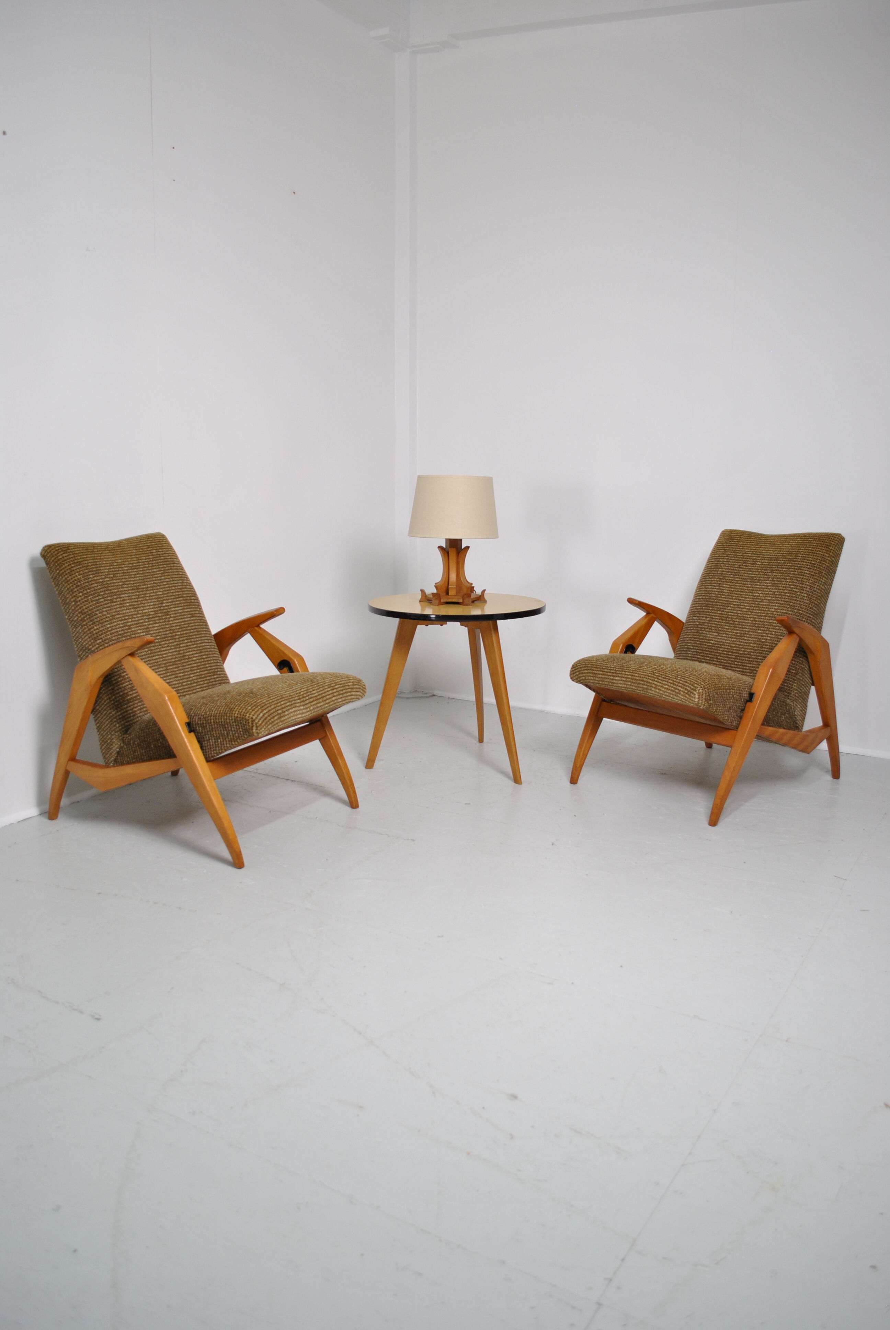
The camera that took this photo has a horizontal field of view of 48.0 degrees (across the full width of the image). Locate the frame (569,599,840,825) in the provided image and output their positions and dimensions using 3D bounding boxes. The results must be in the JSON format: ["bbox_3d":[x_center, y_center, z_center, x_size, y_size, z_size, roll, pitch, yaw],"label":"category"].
[{"bbox_3d":[0.899,0.098,3.373,0.775,0.612,0.597,-9,14,-40],"label":"frame"}]

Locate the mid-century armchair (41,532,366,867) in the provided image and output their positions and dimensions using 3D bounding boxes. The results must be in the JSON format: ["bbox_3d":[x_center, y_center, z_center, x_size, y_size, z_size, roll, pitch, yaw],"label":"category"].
[{"bbox_3d":[-0.708,0.047,2.983,0.847,0.842,0.597,6,12,29],"label":"mid-century armchair"}]

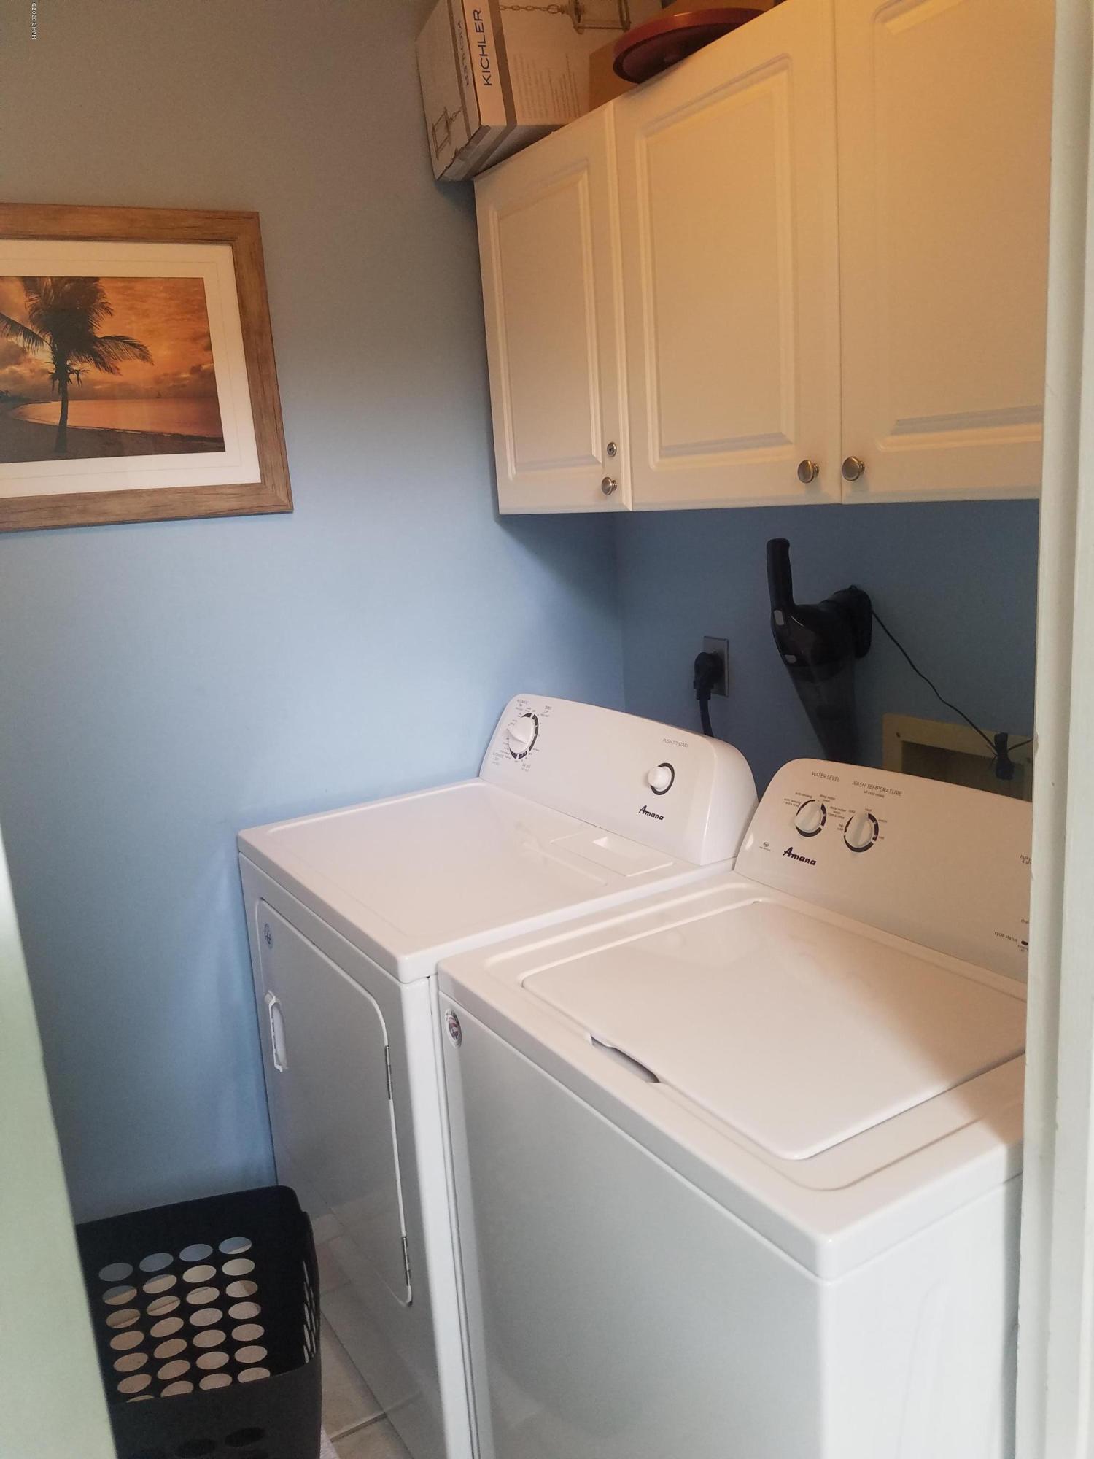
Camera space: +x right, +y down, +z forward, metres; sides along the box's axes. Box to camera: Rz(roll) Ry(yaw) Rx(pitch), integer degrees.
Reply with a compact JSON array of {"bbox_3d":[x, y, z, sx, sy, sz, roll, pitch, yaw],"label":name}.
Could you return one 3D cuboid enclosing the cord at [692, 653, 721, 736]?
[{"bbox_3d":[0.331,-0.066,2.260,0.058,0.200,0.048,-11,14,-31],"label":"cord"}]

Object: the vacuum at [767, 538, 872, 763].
[{"bbox_3d":[0.468,-0.108,1.901,0.184,0.435,0.110,-11,14,-31],"label":"vacuum"}]

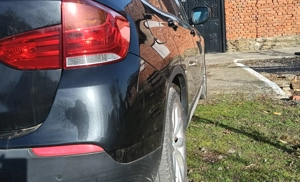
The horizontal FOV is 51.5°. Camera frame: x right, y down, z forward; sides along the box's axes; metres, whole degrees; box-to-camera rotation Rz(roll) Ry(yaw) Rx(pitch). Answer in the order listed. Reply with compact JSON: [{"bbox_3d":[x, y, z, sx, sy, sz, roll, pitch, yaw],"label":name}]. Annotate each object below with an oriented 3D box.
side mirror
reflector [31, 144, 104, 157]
[{"bbox_3d":[0.560,-0.830,3.410,0.212,0.185,0.140,-2,10,13],"label":"side mirror"},{"bbox_3d":[-0.239,0.171,0.910,0.213,0.029,0.030,-4,10,-1],"label":"reflector"}]

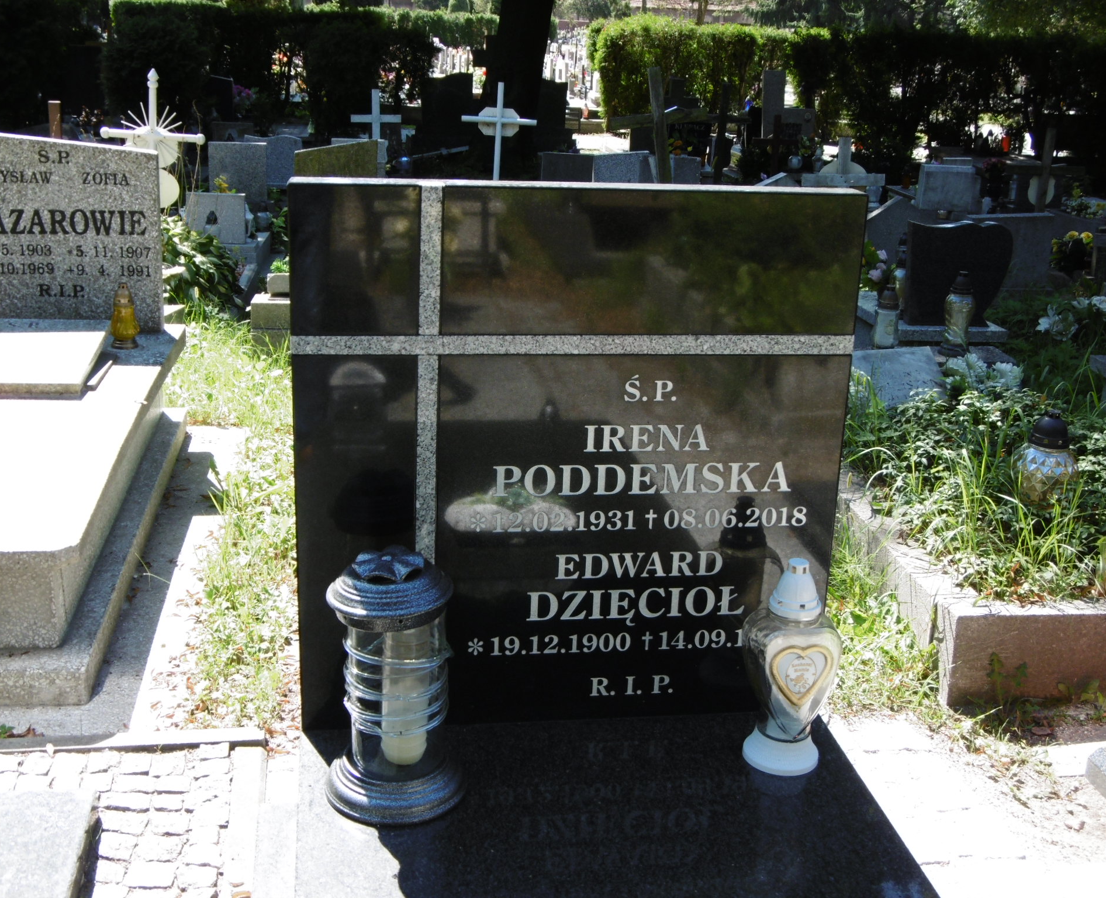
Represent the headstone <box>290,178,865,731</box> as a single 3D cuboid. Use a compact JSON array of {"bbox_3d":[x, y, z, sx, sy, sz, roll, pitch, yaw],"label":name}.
[{"bbox_3d":[0.027,0.019,2.147,0.785,0.791,0.072,-1,18,-8],"label":"headstone"}]

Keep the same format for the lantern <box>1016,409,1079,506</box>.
[{"bbox_3d":[1.201,0.020,3.572,0.146,0.220,0.146,2,16,0],"label":"lantern"}]

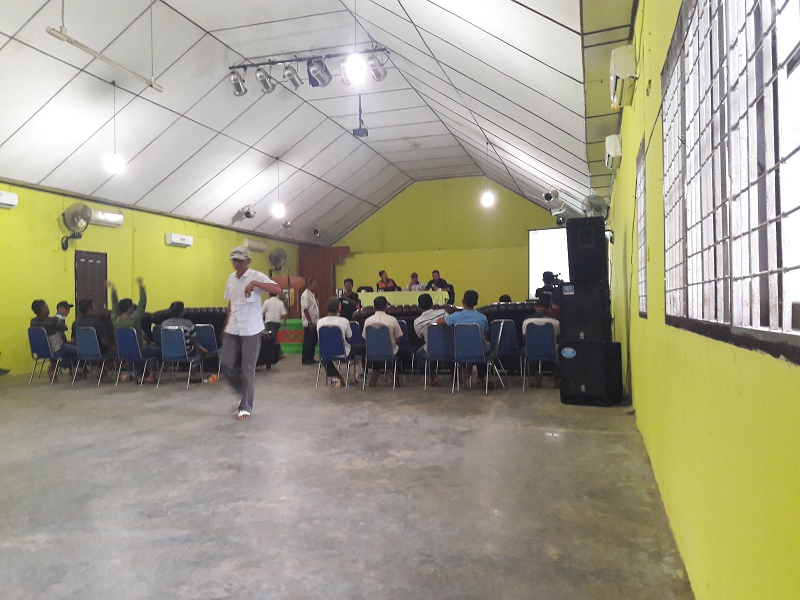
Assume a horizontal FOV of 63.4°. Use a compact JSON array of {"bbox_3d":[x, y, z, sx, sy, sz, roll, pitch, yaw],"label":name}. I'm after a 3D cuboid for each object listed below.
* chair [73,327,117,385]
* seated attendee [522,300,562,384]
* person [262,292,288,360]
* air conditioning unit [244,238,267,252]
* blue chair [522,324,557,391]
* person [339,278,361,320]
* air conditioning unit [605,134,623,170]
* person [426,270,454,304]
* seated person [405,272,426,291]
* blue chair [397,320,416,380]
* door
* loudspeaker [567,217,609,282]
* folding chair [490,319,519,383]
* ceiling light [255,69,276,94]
[{"bbox_3d":[-4.446,0.799,9.529,0.430,0.850,0.520,-1,-1,14],"label":"chair"},{"bbox_3d":[1.867,0.559,8.516,0.500,1.170,0.780,-1,-1,17],"label":"seated attendee"},{"bbox_3d":[-2.617,0.432,13.600,0.520,1.600,0.380,-1,-1,22],"label":"person"},{"bbox_3d":[-4.088,-1.522,18.250,0.220,0.290,0.880,-1,-1,17],"label":"air conditioning unit"},{"bbox_3d":[1.812,0.717,8.260,0.430,0.850,0.520,-1,-1,17],"label":"blue chair"},{"bbox_3d":[-0.992,0.384,12.896,0.500,1.660,0.400,-1,-1,2],"label":"person"},{"bbox_3d":[2.786,-1.928,8.483,0.190,0.275,0.810,-1,-1,17],"label":"air conditioning unit"},{"bbox_3d":[0.989,-0.133,16.200,0.600,1.200,0.700,-1,-1,14],"label":"person"},{"bbox_3d":[0.433,-0.138,17.832,0.490,1.212,0.666,-1,-1,17],"label":"seated person"},{"bbox_3d":[0.049,0.724,9.539,0.460,0.860,0.560,-1,-1,20],"label":"blue chair"},{"bbox_3d":[-5.913,0.174,12.439,0.080,2.184,0.827,-1,-1,17],"label":"door"},{"bbox_3d":[2.074,-0.552,7.120,0.400,0.660,0.400,-3,-1,24],"label":"loudspeaker"},{"bbox_3d":[1.567,0.728,9.566,0.440,0.850,0.520,-1,-1,9],"label":"folding chair"},{"bbox_3d":[-2.381,-3.886,11.456,0.250,0.270,0.400,-1,-33,17],"label":"ceiling light"}]

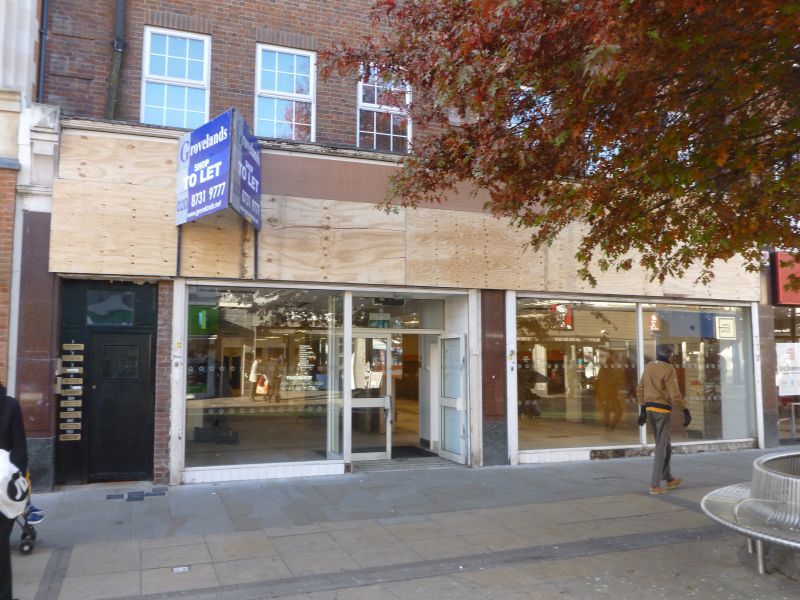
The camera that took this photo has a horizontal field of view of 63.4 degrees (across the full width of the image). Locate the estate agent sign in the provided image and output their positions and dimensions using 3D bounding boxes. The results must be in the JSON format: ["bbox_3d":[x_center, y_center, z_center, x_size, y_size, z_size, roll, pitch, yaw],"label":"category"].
[{"bbox_3d":[-2.244,-1.630,8.264,1.109,1.192,1.349,2,-5,-20],"label":"estate agent sign"}]

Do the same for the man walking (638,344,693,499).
[{"bbox_3d":[3.443,1.530,8.473,0.600,1.881,0.520,2,-5,-22],"label":"man walking"}]

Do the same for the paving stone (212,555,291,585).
[{"bbox_3d":[-1.228,2.256,5.346,0.566,0.050,0.568,2,-4,-22],"label":"paving stone"}]

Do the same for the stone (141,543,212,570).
[{"bbox_3d":[-1.972,2.276,5.685,0.571,0.050,0.570,2,-4,-22],"label":"stone"}]

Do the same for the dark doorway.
[{"bbox_3d":[-3.678,1.419,8.626,0.780,1.940,0.100,2,-5,-20],"label":"dark doorway"}]

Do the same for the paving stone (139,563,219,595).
[{"bbox_3d":[-1.762,2.240,5.155,0.563,0.050,0.572,2,-4,-22],"label":"paving stone"}]

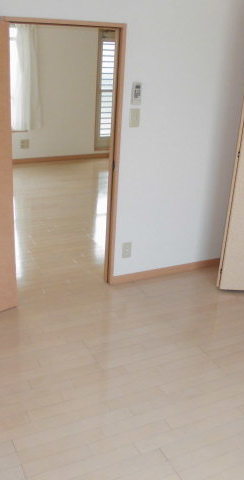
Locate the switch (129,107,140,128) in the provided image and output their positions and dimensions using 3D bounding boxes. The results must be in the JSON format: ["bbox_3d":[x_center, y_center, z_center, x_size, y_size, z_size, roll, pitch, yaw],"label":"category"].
[{"bbox_3d":[0.086,-0.803,3.177,0.072,0.120,0.010,-8,25,-24],"label":"switch"}]

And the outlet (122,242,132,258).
[{"bbox_3d":[0.038,0.080,3.545,0.072,0.121,0.010,-8,25,-24],"label":"outlet"}]

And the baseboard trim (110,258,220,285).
[{"bbox_3d":[0.379,0.245,3.801,1.010,0.065,0.012,-8,25,-24],"label":"baseboard trim"}]

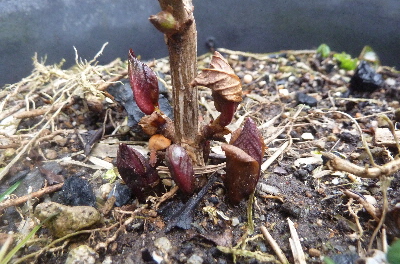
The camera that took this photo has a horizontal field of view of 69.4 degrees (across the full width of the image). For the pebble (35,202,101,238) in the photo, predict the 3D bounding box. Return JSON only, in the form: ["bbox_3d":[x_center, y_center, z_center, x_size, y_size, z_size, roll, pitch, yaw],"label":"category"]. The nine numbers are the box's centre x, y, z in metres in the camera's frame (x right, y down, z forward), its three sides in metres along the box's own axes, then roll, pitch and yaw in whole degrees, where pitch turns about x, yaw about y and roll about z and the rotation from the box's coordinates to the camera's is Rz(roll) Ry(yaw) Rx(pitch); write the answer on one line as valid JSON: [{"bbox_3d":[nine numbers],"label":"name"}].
[{"bbox_3d":[-0.053,0.035,0.115,0.025,0.012,0.013,0,30,0],"label":"pebble"}]

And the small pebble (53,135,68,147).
[{"bbox_3d":[-0.085,0.005,0.177,0.008,0.006,0.007,0,30,0],"label":"small pebble"}]

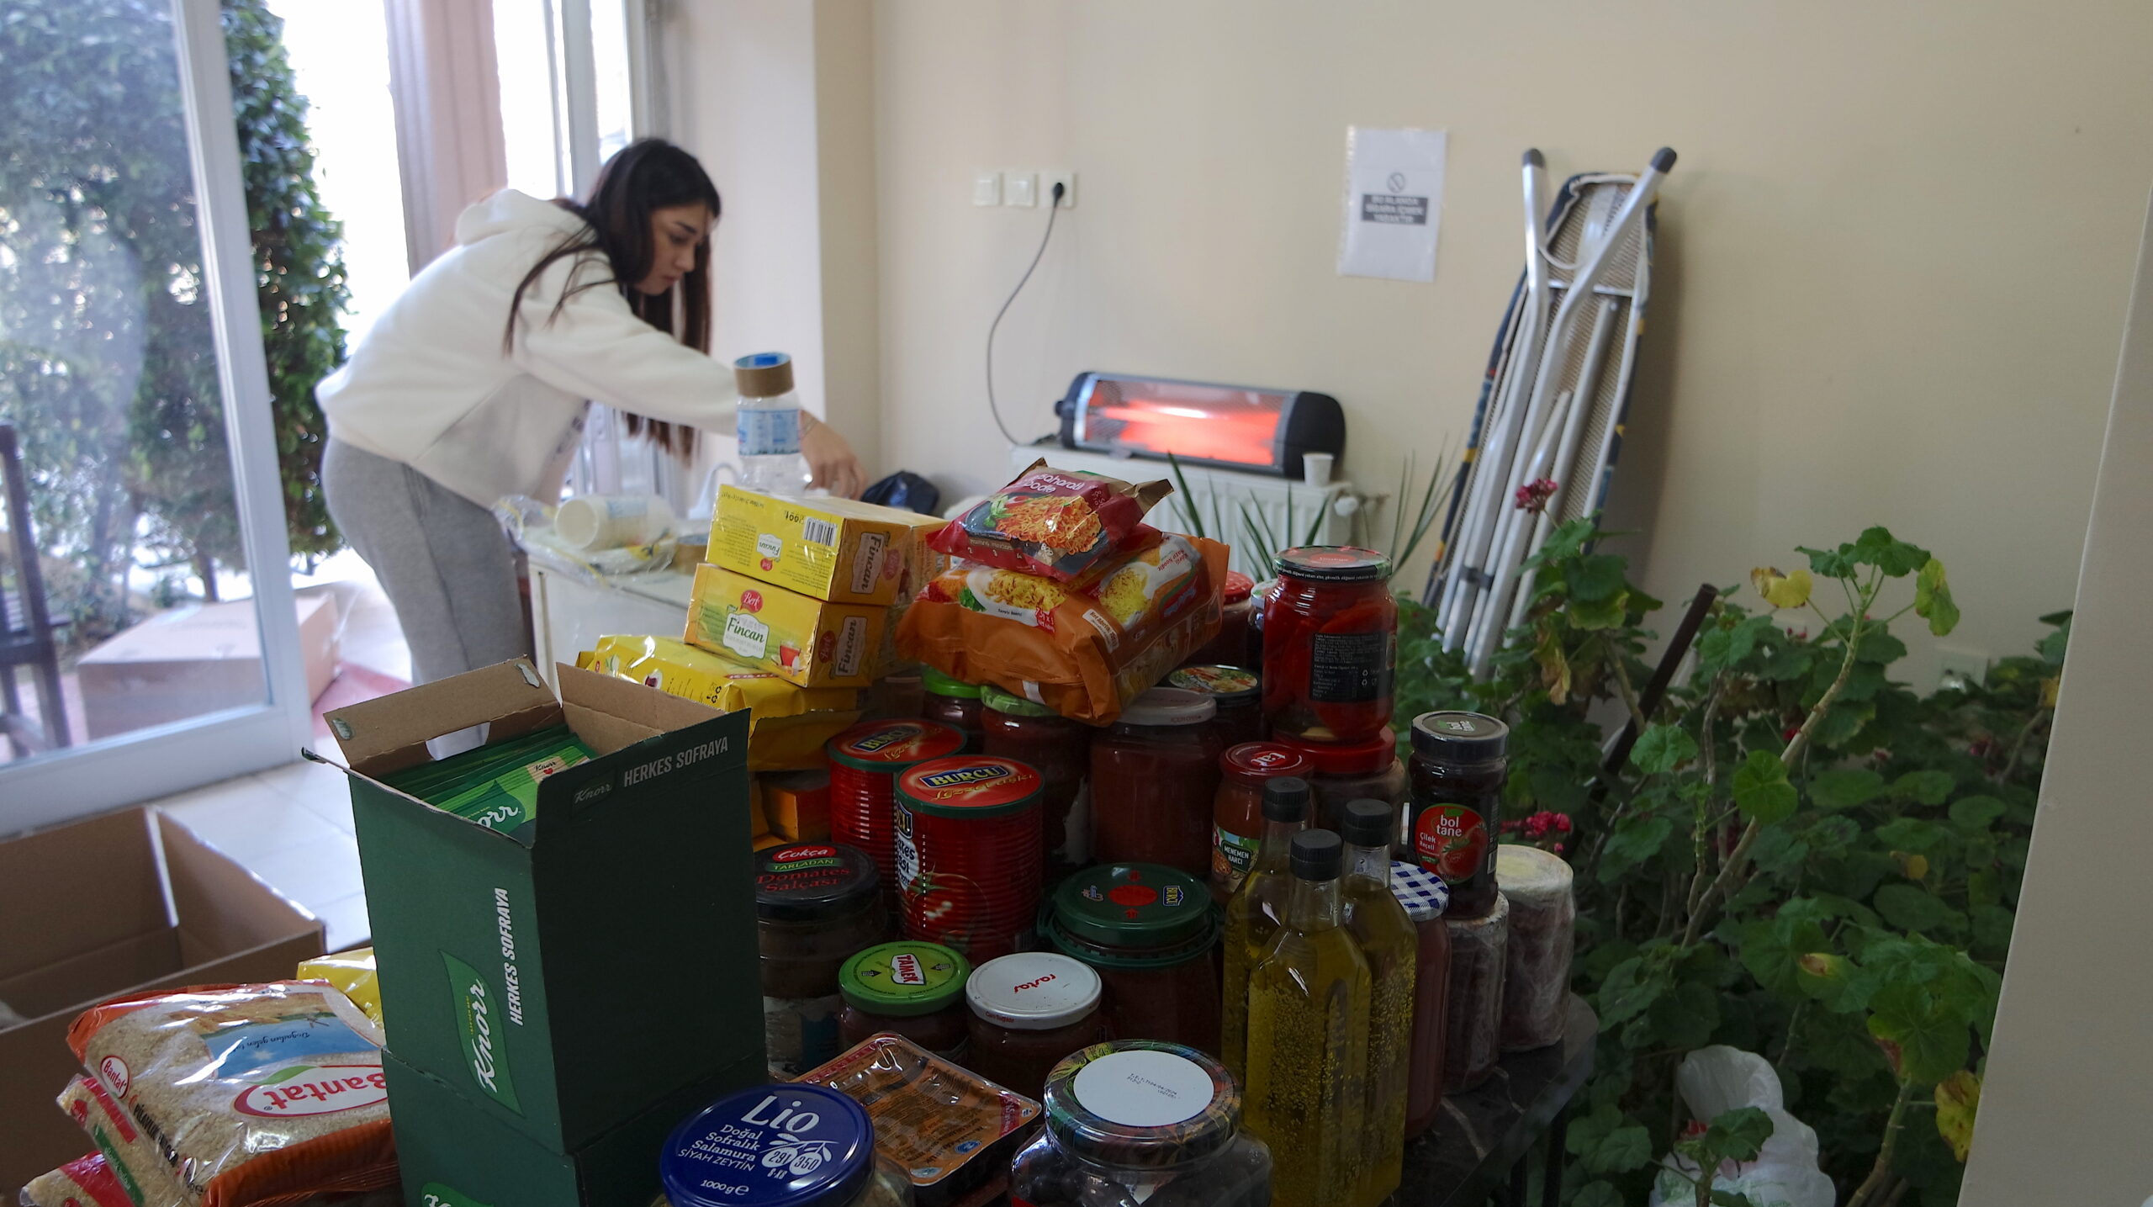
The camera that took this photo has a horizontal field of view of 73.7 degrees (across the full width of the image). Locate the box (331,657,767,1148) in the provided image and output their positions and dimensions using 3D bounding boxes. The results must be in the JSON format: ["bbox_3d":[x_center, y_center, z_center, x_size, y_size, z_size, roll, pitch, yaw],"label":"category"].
[{"bbox_3d":[-0.273,0.151,0.765,0.166,0.190,0.123,11,18,36],"label":"box"}]

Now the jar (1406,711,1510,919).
[{"bbox_3d":[0.275,0.155,1.044,0.068,0.137,0.068,3,14,10],"label":"jar"}]

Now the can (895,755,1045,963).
[{"bbox_3d":[-0.074,0.182,1.004,0.102,0.121,0.102,1,14,0],"label":"can"}]

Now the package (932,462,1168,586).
[{"bbox_3d":[-0.020,-0.071,1.240,0.136,0.037,0.155,17,41,32],"label":"package"}]

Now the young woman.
[{"bbox_3d":[-0.780,0.007,2.376,0.800,1.475,0.500,4,15,15],"label":"young woman"}]

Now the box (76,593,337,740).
[{"bbox_3d":[-2.427,0.187,4.079,0.435,0.238,0.639,-3,15,-12],"label":"box"}]

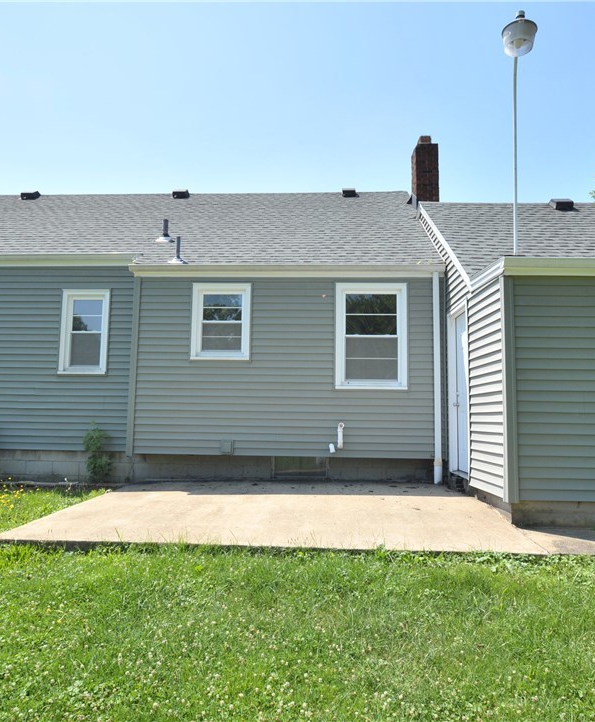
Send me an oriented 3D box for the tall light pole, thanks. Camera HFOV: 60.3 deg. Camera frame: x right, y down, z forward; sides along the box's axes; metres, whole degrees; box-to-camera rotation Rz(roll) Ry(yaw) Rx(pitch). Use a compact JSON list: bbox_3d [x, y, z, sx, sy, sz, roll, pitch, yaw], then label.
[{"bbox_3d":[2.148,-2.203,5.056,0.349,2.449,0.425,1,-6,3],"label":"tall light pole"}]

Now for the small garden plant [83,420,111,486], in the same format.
[{"bbox_3d":[-2.928,1.350,7.452,0.354,0.911,0.293,1,-6,3],"label":"small garden plant"}]

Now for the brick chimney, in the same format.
[{"bbox_3d":[2.363,-3.416,9.522,0.400,1.356,0.506,1,-6,3],"label":"brick chimney"}]

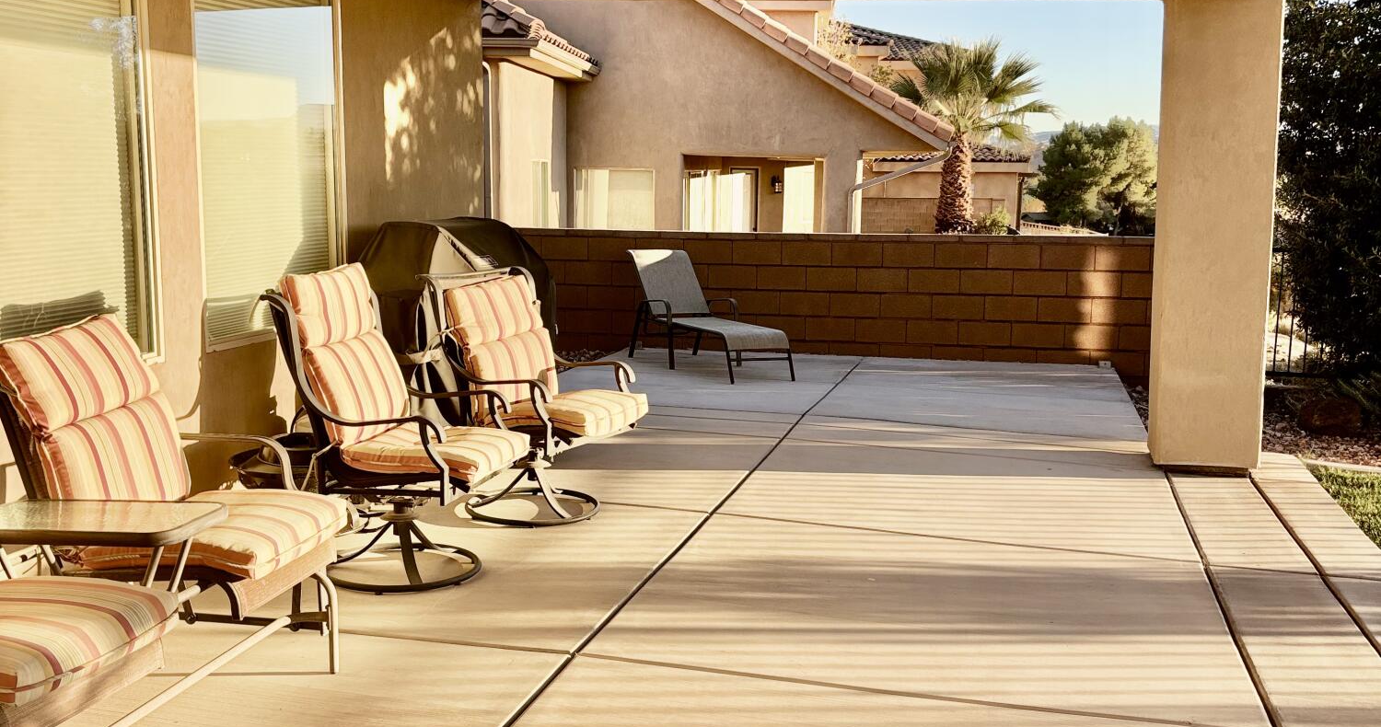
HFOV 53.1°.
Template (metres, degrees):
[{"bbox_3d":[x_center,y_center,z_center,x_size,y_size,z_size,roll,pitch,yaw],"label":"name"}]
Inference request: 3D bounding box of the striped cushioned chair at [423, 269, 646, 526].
[{"bbox_3d":[-0.661,0.126,5.853,0.790,1.000,0.660,4,8,26],"label":"striped cushioned chair"}]

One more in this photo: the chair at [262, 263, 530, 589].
[{"bbox_3d":[-1.027,0.223,4.909,0.790,1.060,0.660,3,8,14],"label":"chair"}]

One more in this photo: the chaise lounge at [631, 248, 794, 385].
[{"bbox_3d":[0.106,-0.384,10.026,0.650,0.840,1.550,-4,9,-29],"label":"chaise lounge"}]

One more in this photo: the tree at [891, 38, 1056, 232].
[{"bbox_3d":[5.416,-4.011,26.500,3.200,4.400,3.100,3,8,14],"label":"tree"}]

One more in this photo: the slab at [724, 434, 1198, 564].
[{"bbox_3d":[1.262,0.650,6.497,2.000,0.100,1.700,4,9,14],"label":"slab"}]

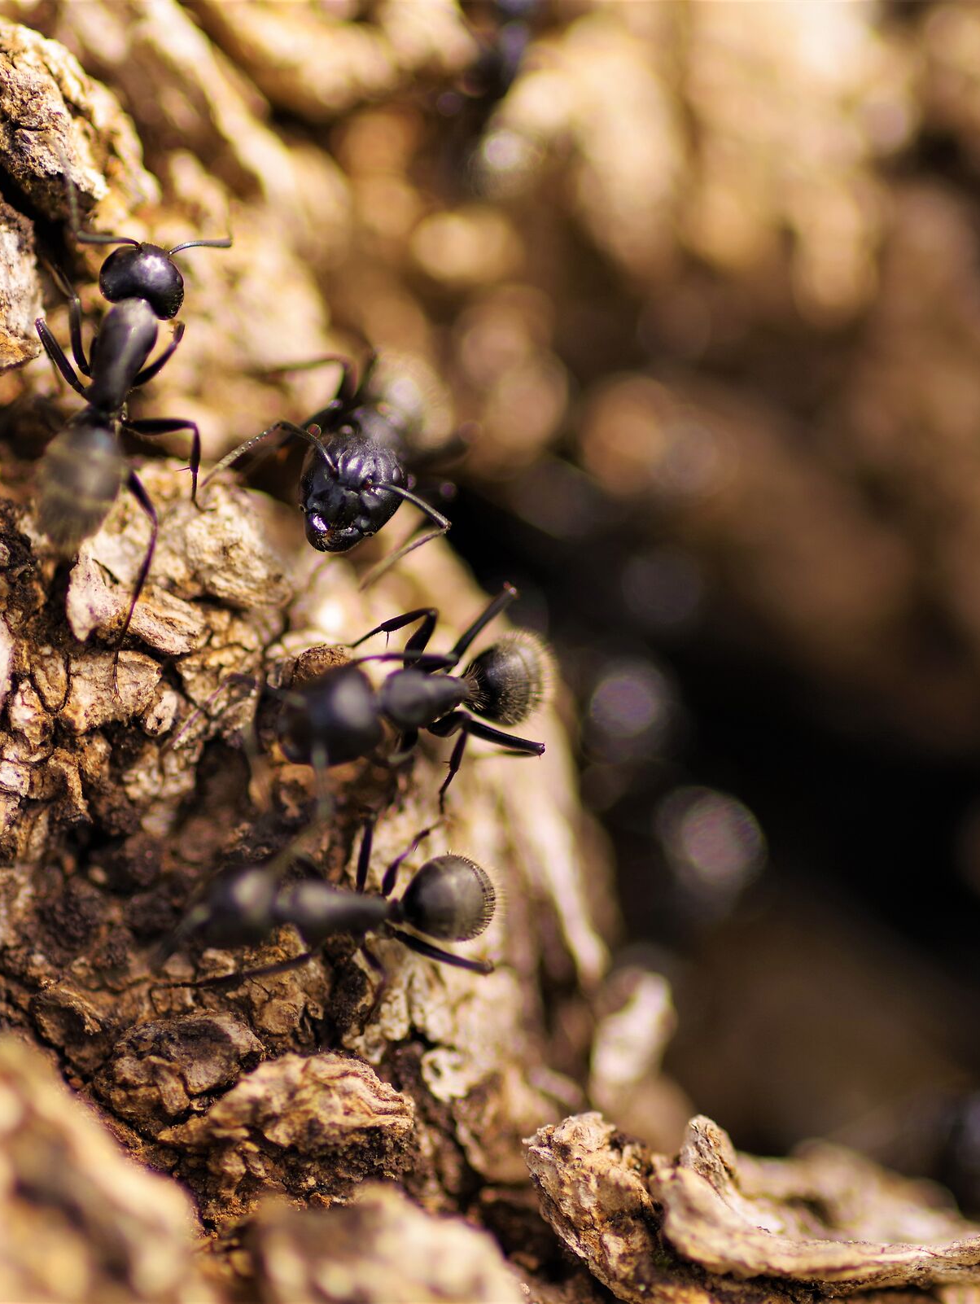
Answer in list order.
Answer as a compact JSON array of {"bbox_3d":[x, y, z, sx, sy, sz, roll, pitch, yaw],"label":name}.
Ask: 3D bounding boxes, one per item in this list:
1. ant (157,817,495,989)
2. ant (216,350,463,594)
[{"bbox_3d":[-0.005,0.007,0.157,0.010,0.005,0.003,-4,-2,-36],"label":"ant"},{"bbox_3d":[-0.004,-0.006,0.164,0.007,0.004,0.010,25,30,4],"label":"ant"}]

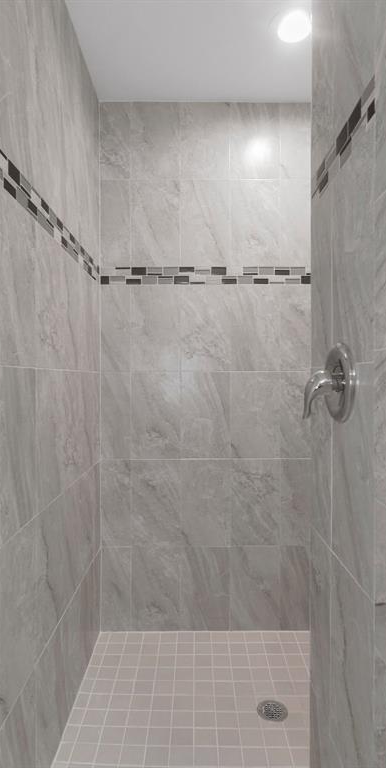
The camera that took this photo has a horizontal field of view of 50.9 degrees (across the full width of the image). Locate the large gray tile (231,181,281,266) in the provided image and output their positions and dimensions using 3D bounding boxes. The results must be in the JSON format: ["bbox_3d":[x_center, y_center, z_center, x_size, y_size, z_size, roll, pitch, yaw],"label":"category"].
[{"bbox_3d":[0.307,-0.788,1.995,0.245,0.421,0.010,0,1,0],"label":"large gray tile"}]

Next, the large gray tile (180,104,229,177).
[{"bbox_3d":[0.059,-1.163,1.944,0.234,0.366,0.010,0,1,0],"label":"large gray tile"}]

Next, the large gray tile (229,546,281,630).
[{"bbox_3d":[0.302,0.993,1.963,0.244,0.408,0.010,0,1,0],"label":"large gray tile"}]

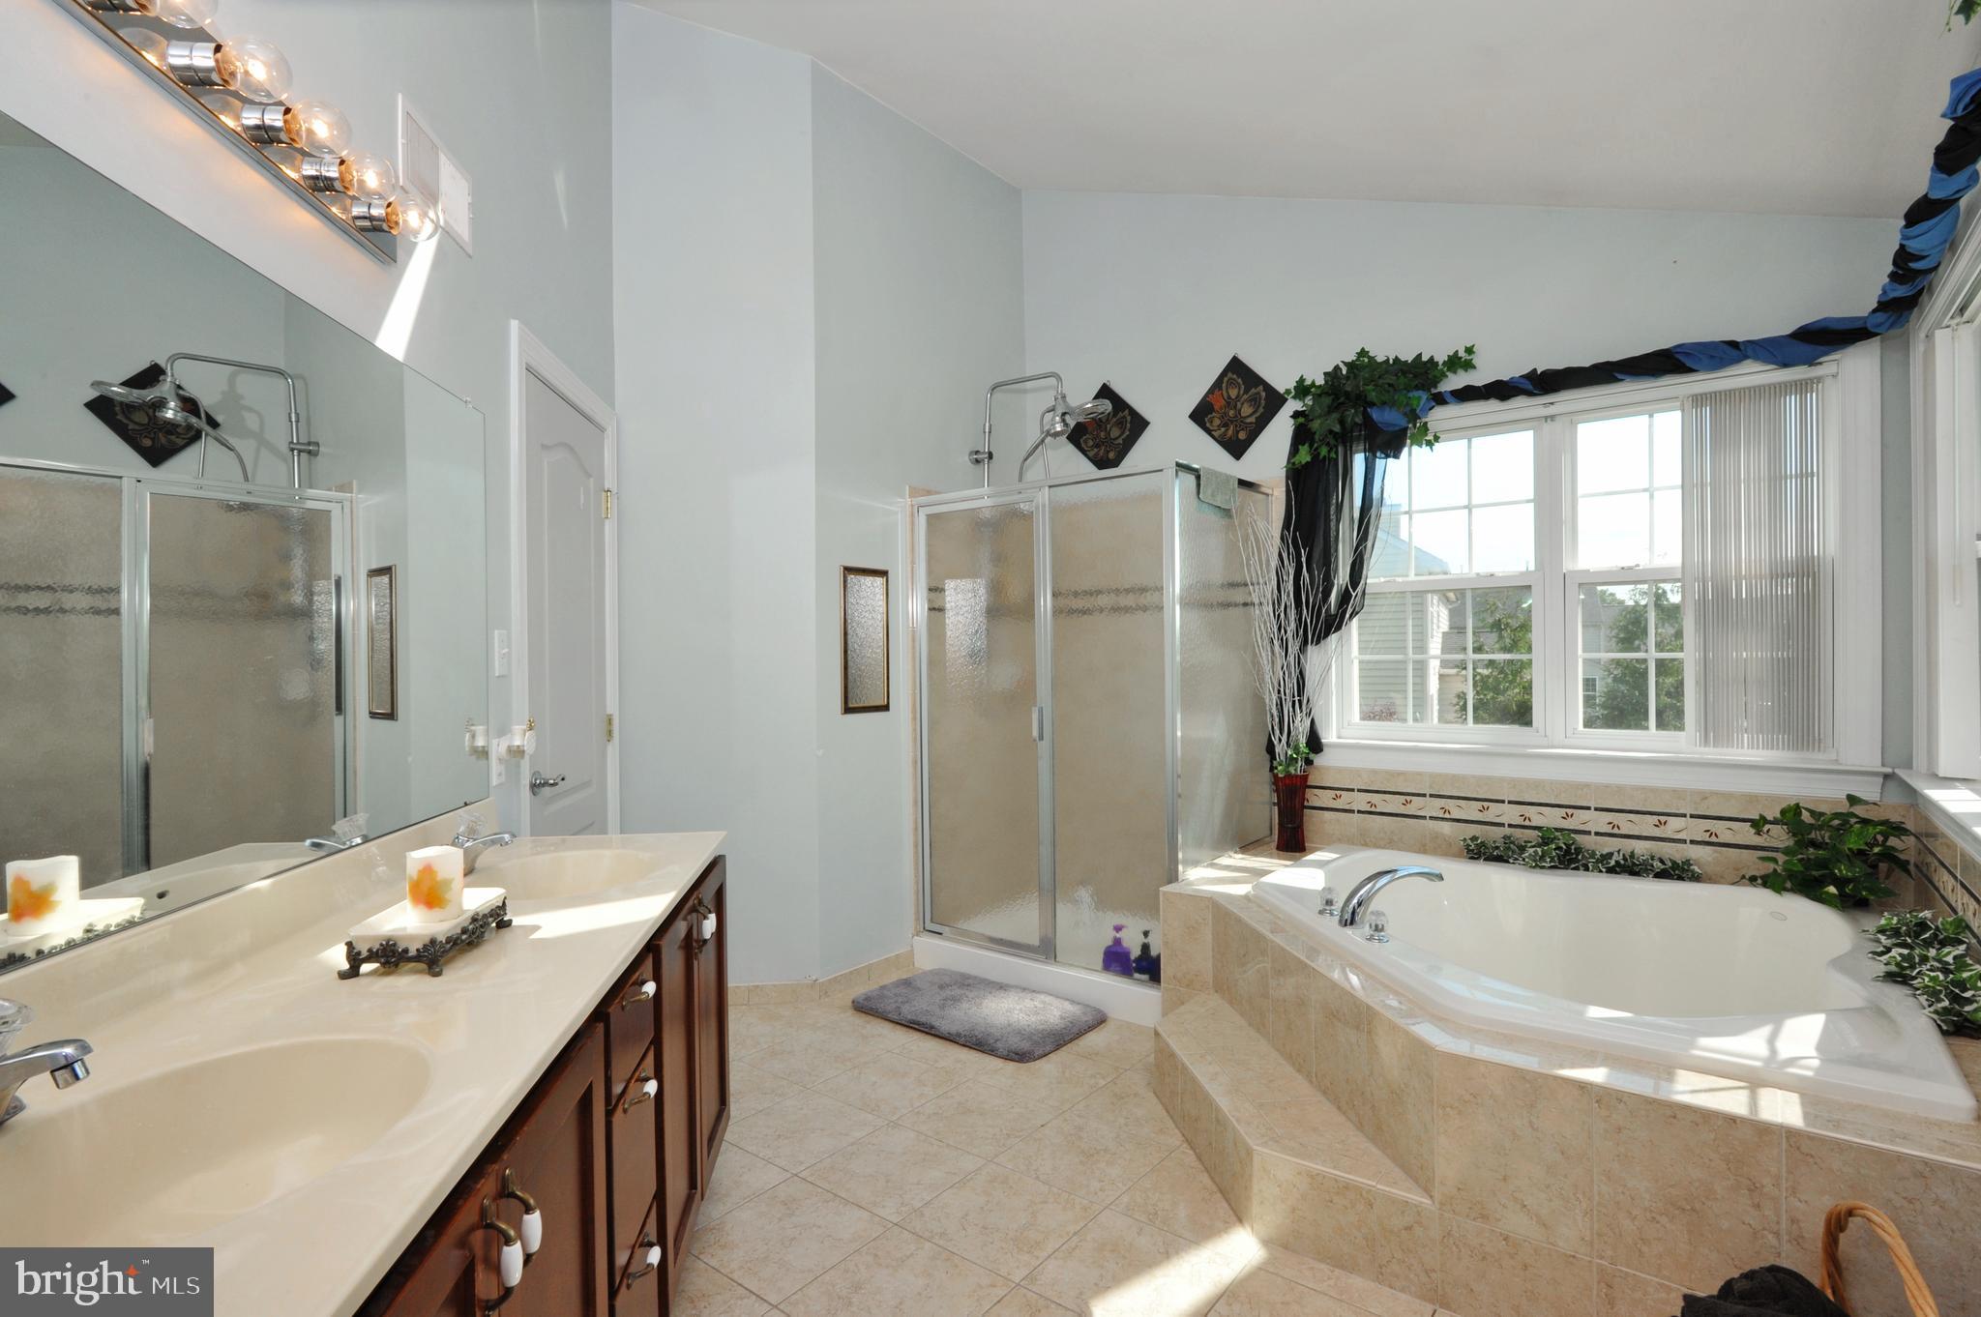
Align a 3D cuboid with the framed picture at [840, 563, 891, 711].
[{"bbox_3d":[-0.472,-0.069,3.630,0.025,0.560,0.262,0,0,37],"label":"framed picture"}]

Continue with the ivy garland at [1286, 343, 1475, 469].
[{"bbox_3d":[1.402,-0.940,3.416,0.660,0.440,0.250,0,0,37],"label":"ivy garland"}]

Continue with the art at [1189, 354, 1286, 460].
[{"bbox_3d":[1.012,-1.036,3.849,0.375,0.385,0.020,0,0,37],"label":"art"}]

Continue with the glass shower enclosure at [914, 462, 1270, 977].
[{"bbox_3d":[0.411,0.255,3.816,1.200,1.800,0.830,0,0,37],"label":"glass shower enclosure"}]

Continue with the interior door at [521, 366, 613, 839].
[{"bbox_3d":[-1.273,0.246,2.832,0.045,2.030,0.740,0,0,-7],"label":"interior door"}]

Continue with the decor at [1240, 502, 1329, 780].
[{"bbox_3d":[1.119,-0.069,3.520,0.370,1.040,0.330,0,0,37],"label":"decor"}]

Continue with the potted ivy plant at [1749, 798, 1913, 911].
[{"bbox_3d":[2.393,0.550,2.669,0.360,0.310,0.290,0,0,37],"label":"potted ivy plant"}]

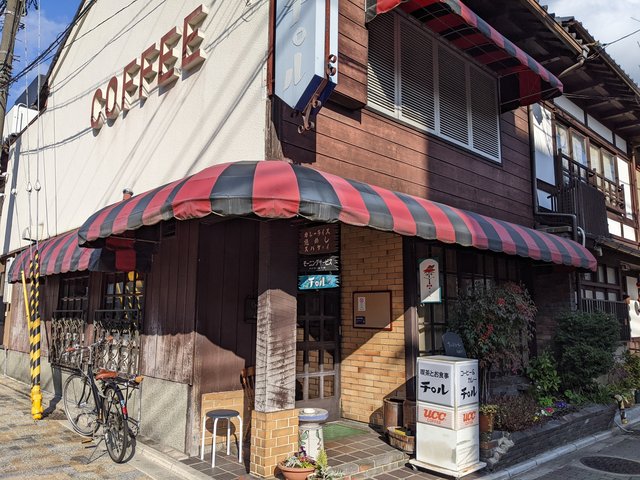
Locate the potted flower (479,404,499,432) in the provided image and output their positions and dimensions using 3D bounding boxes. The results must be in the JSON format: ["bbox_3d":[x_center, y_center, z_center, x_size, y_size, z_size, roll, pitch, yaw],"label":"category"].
[{"bbox_3d":[1.642,1.756,4.910,0.210,0.265,0.210,9,-12,-42],"label":"potted flower"}]

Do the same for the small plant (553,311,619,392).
[{"bbox_3d":[3.773,1.585,7.095,0.860,1.120,0.780,9,-12,-42],"label":"small plant"}]

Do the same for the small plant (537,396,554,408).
[{"bbox_3d":[2.832,2.041,6.270,0.210,0.150,0.190,9,-12,-42],"label":"small plant"}]

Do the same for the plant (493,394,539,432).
[{"bbox_3d":[2.010,1.750,5.240,0.490,0.320,0.400,8,-11,-43],"label":"plant"}]

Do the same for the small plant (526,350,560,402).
[{"bbox_3d":[2.791,1.718,6.251,0.450,0.620,0.420,8,-11,-43],"label":"small plant"}]

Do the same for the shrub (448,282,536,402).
[{"bbox_3d":[1.973,1.201,5.807,1.020,1.420,0.920,8,-11,-43],"label":"shrub"}]

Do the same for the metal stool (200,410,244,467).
[{"bbox_3d":[-0.885,1.783,4.515,0.315,0.424,0.315,1,-8,0],"label":"metal stool"}]

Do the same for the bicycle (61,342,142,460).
[{"bbox_3d":[-2.196,1.519,4.919,0.560,1.040,1.815,7,-11,-38],"label":"bicycle"}]

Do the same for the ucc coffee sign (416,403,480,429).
[{"bbox_3d":[1.095,1.488,4.311,0.350,0.185,0.400,8,-11,-43],"label":"ucc coffee sign"}]

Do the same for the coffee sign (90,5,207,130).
[{"bbox_3d":[-2.459,-2.177,6.826,0.090,0.644,3.341,9,-12,-43],"label":"coffee sign"}]

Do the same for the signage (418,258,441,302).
[{"bbox_3d":[1.189,0.439,5.359,0.060,0.475,0.255,9,-12,-42],"label":"signage"}]

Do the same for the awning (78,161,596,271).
[{"bbox_3d":[0.728,-0.113,5.788,5.756,0.713,2.567,9,-12,-42],"label":"awning"}]

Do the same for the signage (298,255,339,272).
[{"bbox_3d":[-0.024,0.208,4.130,0.030,0.135,0.500,9,-12,-42],"label":"signage"}]

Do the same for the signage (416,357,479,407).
[{"bbox_3d":[1.097,1.222,4.350,0.350,0.354,0.400,8,-11,-43],"label":"signage"}]

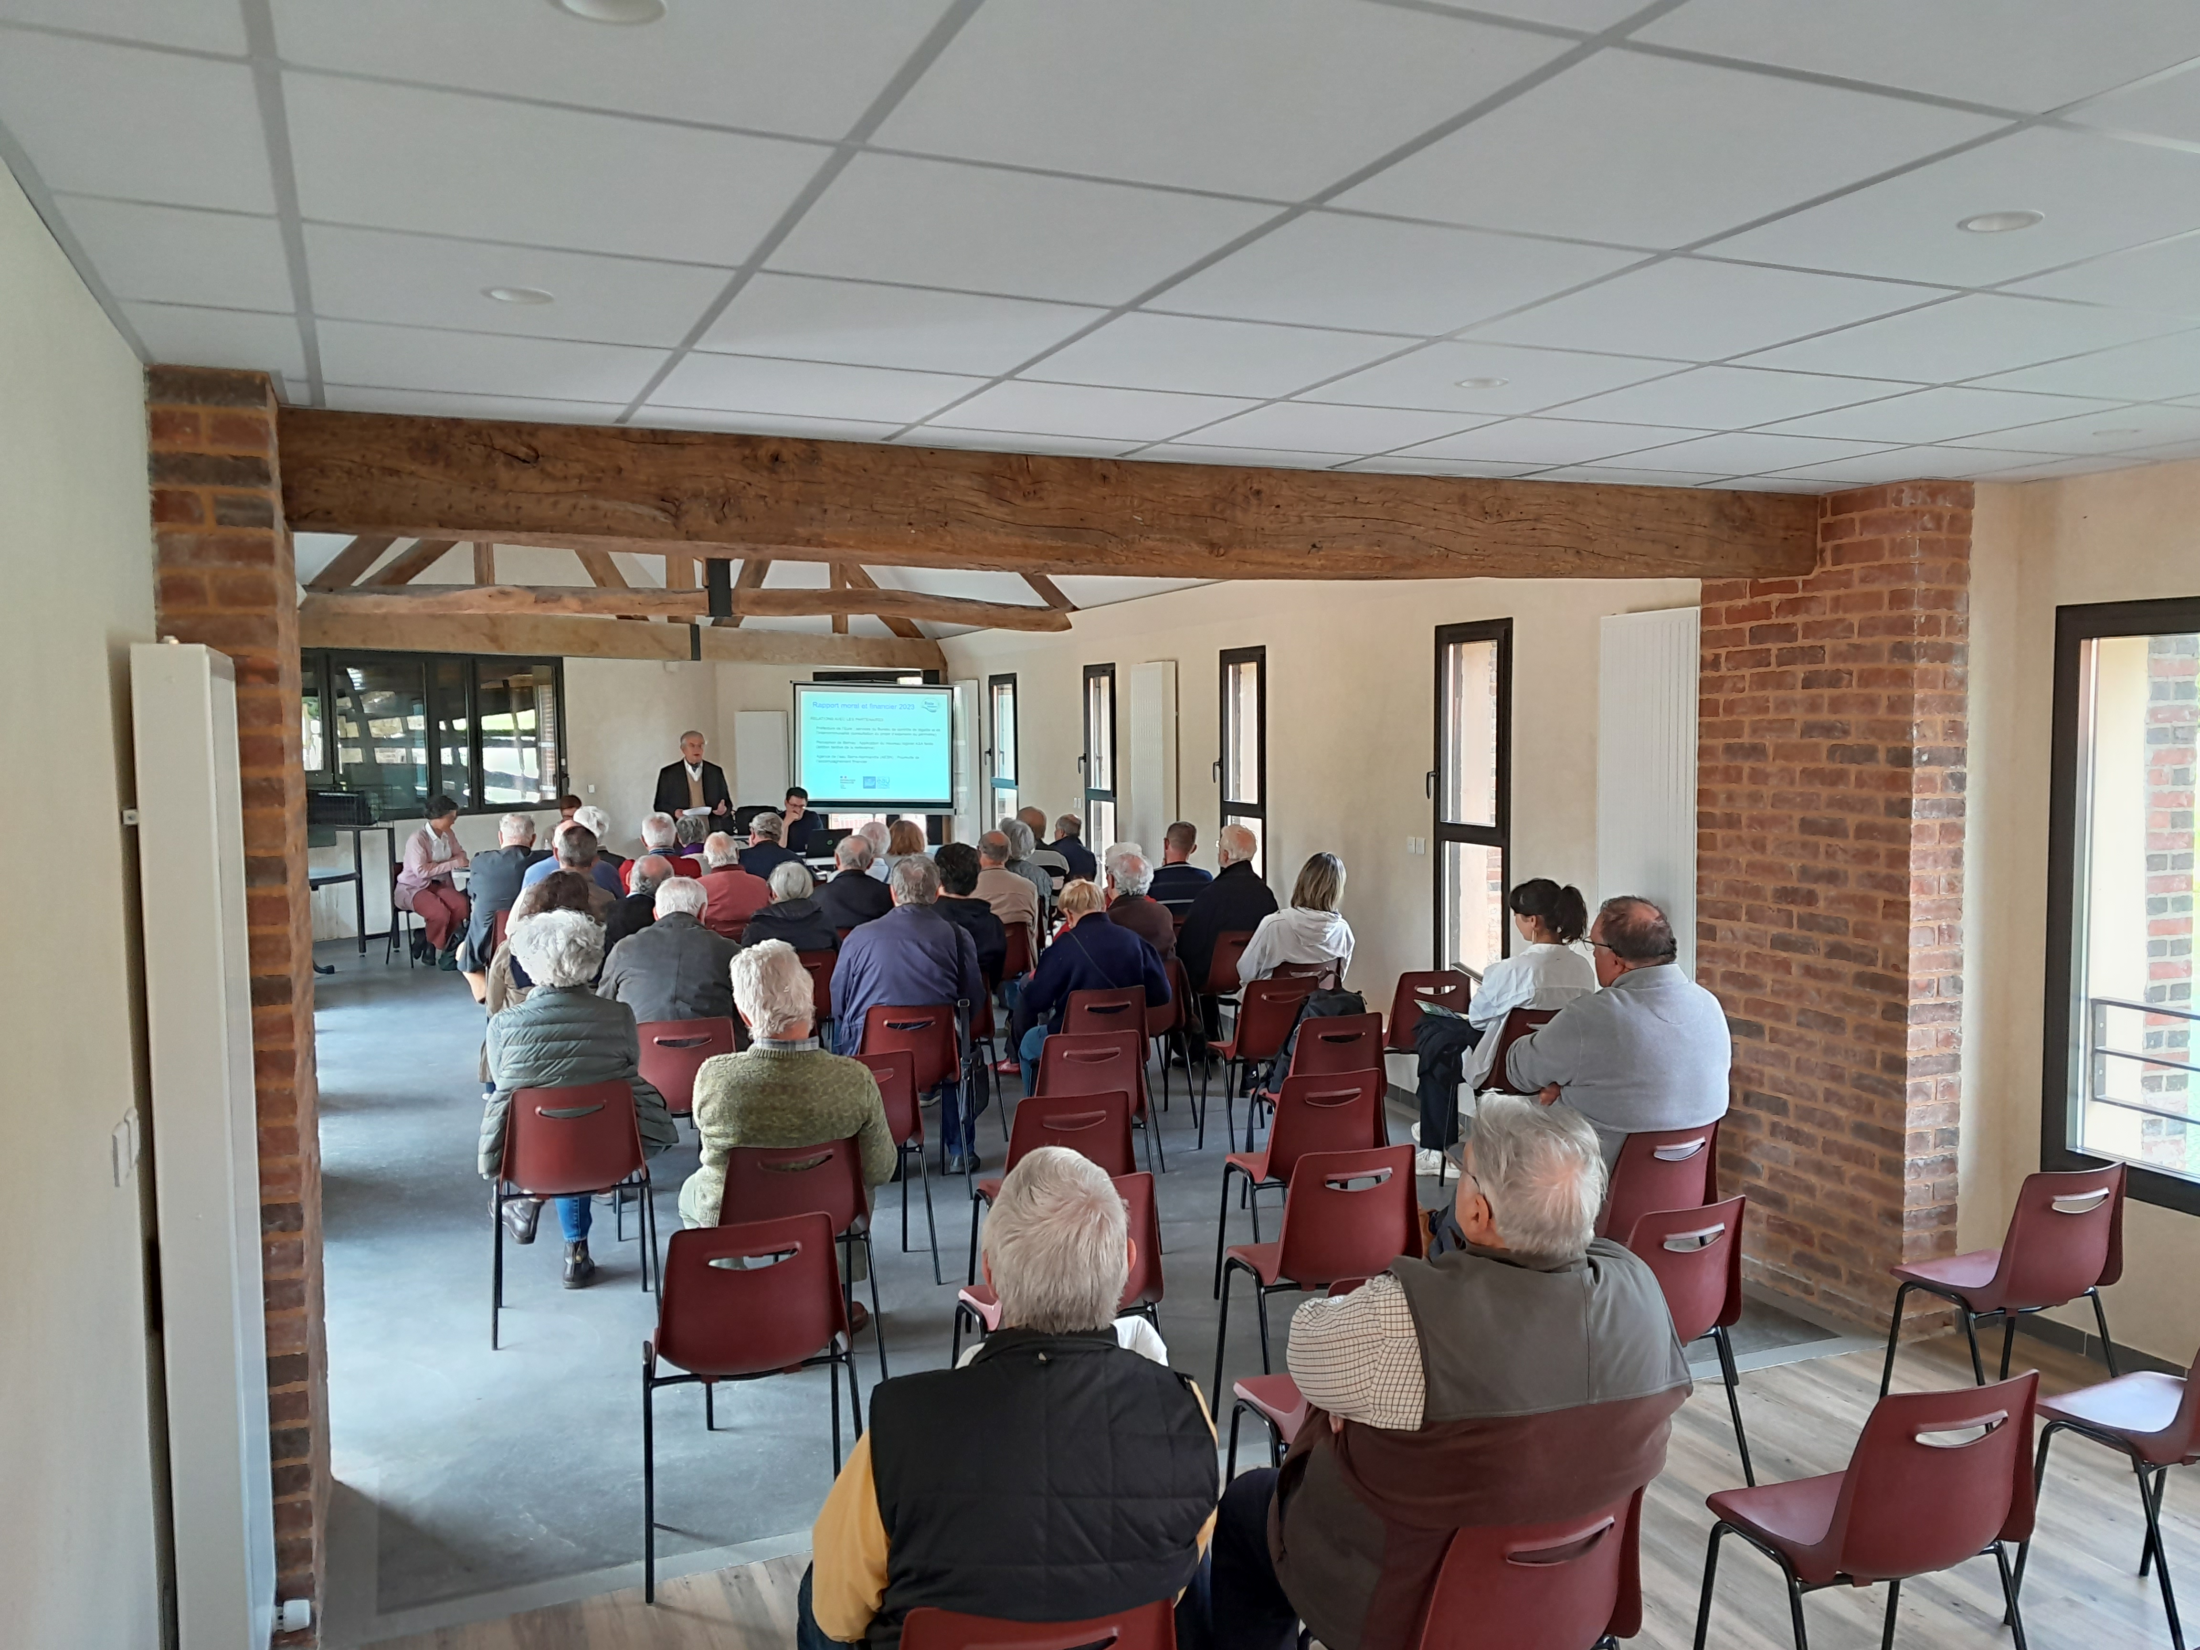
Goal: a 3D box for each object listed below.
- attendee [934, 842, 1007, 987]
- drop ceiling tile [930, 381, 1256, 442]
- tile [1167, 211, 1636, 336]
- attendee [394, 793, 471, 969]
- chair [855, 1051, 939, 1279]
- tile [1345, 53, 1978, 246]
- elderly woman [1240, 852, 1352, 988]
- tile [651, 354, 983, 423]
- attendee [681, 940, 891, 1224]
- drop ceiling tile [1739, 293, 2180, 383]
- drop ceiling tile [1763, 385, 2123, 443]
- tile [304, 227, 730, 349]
[{"bbox_3d":[-0.720,0.733,7.450,0.500,1.330,0.800,-2,4,-19],"label":"attendee"},{"bbox_3d":[-0.014,-0.900,3.578,0.595,0.020,0.595,-2,4,-23],"label":"drop ceiling tile"},{"bbox_3d":[0.441,-0.849,2.555,0.591,0.020,0.558,-2,4,-23],"label":"tile"},{"bbox_3d":[-4.920,0.477,12.200,0.660,1.290,0.470,3,5,41],"label":"attendee"},{"bbox_3d":[-0.819,1.105,5.467,0.460,0.770,0.480,-2,4,-22],"label":"chair"},{"bbox_3d":[0.665,-0.813,2.013,0.595,0.020,0.585,-2,4,-23],"label":"tile"},{"bbox_3d":[0.825,0.761,7.486,0.520,1.250,0.820,-2,4,-26],"label":"elderly woman"},{"bbox_3d":[-0.562,-0.869,3.280,0.600,0.020,0.580,-2,4,-23],"label":"tile"},{"bbox_3d":[-0.919,0.925,4.624,0.570,1.290,0.800,-2,4,-21],"label":"attendee"},{"bbox_3d":[1.528,-0.867,2.944,0.600,0.020,0.580,-2,4,-23],"label":"drop ceiling tile"},{"bbox_3d":[1.913,-0.944,3.830,0.605,0.020,0.590,-2,4,-23],"label":"drop ceiling tile"},{"bbox_3d":[-0.910,-0.836,2.576,0.595,0.020,0.585,-2,4,-23],"label":"tile"}]

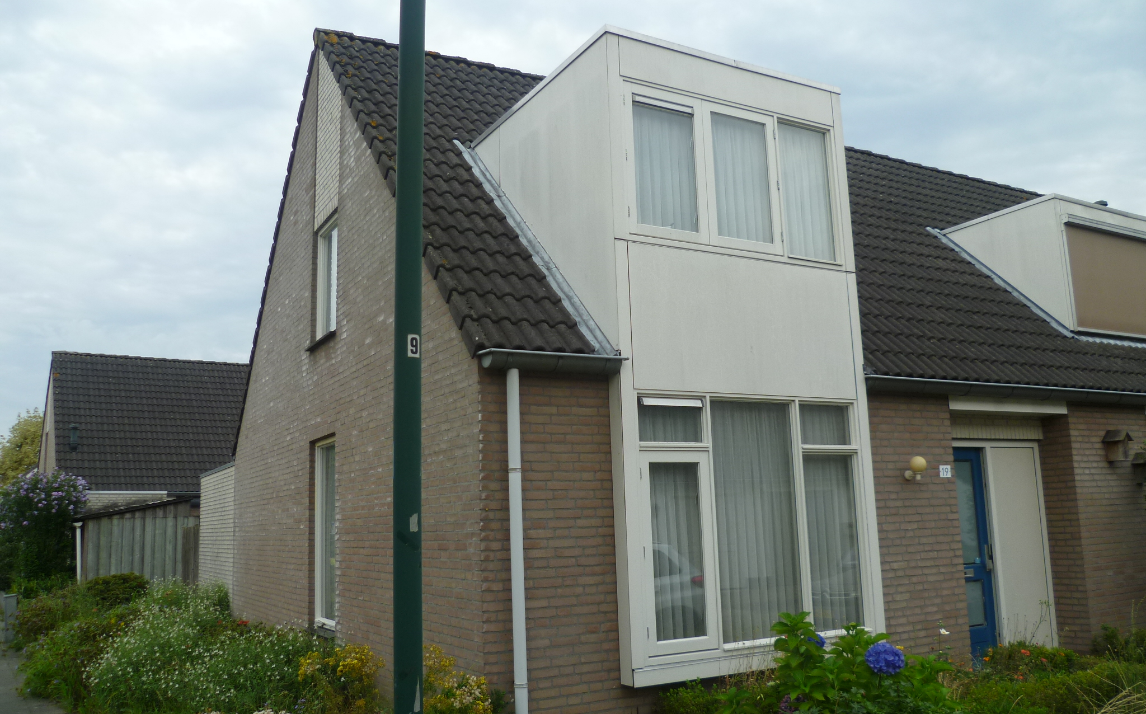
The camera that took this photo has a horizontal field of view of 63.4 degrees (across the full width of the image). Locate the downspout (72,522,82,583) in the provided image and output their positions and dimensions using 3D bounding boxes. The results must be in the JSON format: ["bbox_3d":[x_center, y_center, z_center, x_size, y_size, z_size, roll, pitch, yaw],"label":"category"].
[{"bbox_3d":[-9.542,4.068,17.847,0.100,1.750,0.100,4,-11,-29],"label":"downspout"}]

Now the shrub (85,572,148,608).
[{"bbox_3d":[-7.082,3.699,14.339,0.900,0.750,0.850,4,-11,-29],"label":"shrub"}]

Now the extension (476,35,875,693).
[{"bbox_3d":[0.765,0.132,8.145,2.405,4.710,2.445,4,-11,-29],"label":"extension"}]

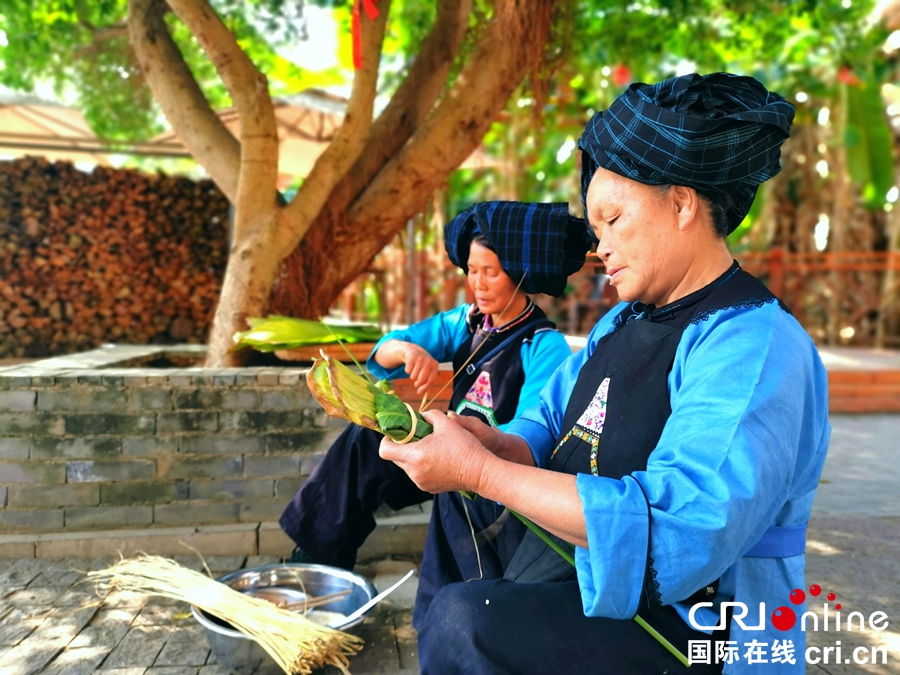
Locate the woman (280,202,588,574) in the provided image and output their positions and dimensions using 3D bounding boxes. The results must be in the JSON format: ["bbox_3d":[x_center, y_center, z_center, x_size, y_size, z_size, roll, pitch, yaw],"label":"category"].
[{"bbox_3d":[-0.030,0.130,1.740,0.740,0.940,0.520,-1,3,-35],"label":"woman"}]

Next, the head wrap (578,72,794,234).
[{"bbox_3d":[0.338,-0.264,1.000,0.300,0.230,0.260,0,2,2],"label":"head wrap"}]

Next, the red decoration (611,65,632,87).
[{"bbox_3d":[1.769,-2.687,7.200,0.210,0.230,0.210,0,2,0],"label":"red decoration"}]

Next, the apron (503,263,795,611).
[{"bbox_3d":[0.271,0.130,0.960,0.330,0.480,0.380,-1,2,-18],"label":"apron"}]

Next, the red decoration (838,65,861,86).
[{"bbox_3d":[4.097,-2.687,7.200,0.220,0.220,0.170,0,2,0],"label":"red decoration"}]

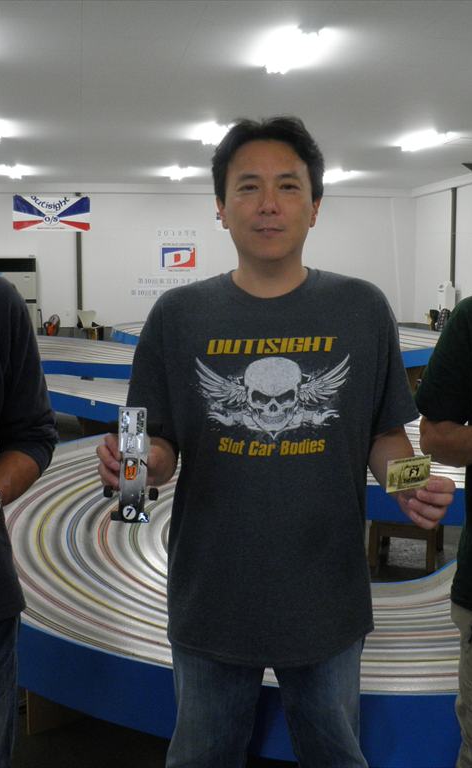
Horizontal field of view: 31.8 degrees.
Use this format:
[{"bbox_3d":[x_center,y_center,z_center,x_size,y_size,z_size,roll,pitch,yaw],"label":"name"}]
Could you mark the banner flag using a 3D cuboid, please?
[{"bbox_3d":[-3.541,-3.299,16.003,1.468,0.682,0.030,-2,7,-11],"label":"banner flag"}]

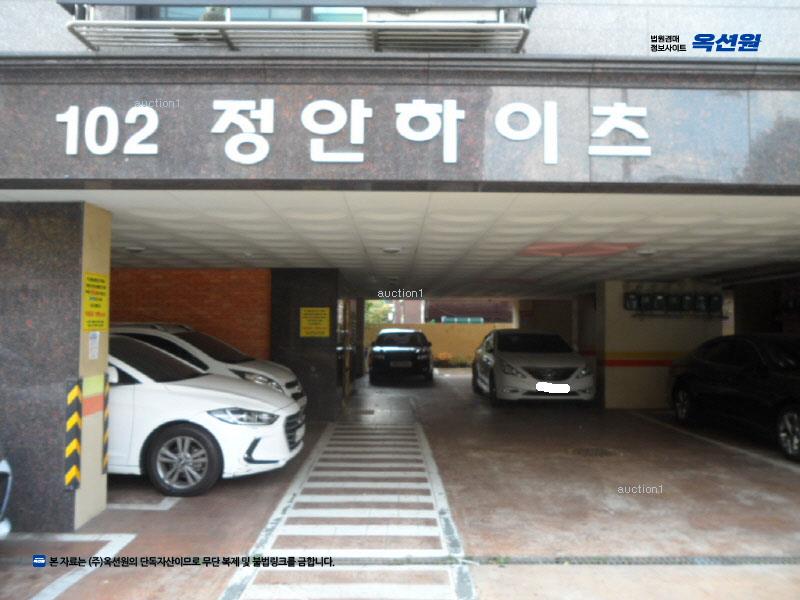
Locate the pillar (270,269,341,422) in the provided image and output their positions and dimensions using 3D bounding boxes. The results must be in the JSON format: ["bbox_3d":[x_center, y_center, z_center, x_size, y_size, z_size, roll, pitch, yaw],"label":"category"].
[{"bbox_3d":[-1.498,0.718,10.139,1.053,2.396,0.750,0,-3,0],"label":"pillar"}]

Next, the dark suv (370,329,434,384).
[{"bbox_3d":[0.025,1.577,18.624,1.750,1.450,4.550,0,-3,0],"label":"dark suv"}]

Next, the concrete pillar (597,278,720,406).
[{"bbox_3d":[4.904,0.847,11.860,2.191,2.386,0.500,0,-3,0],"label":"concrete pillar"}]

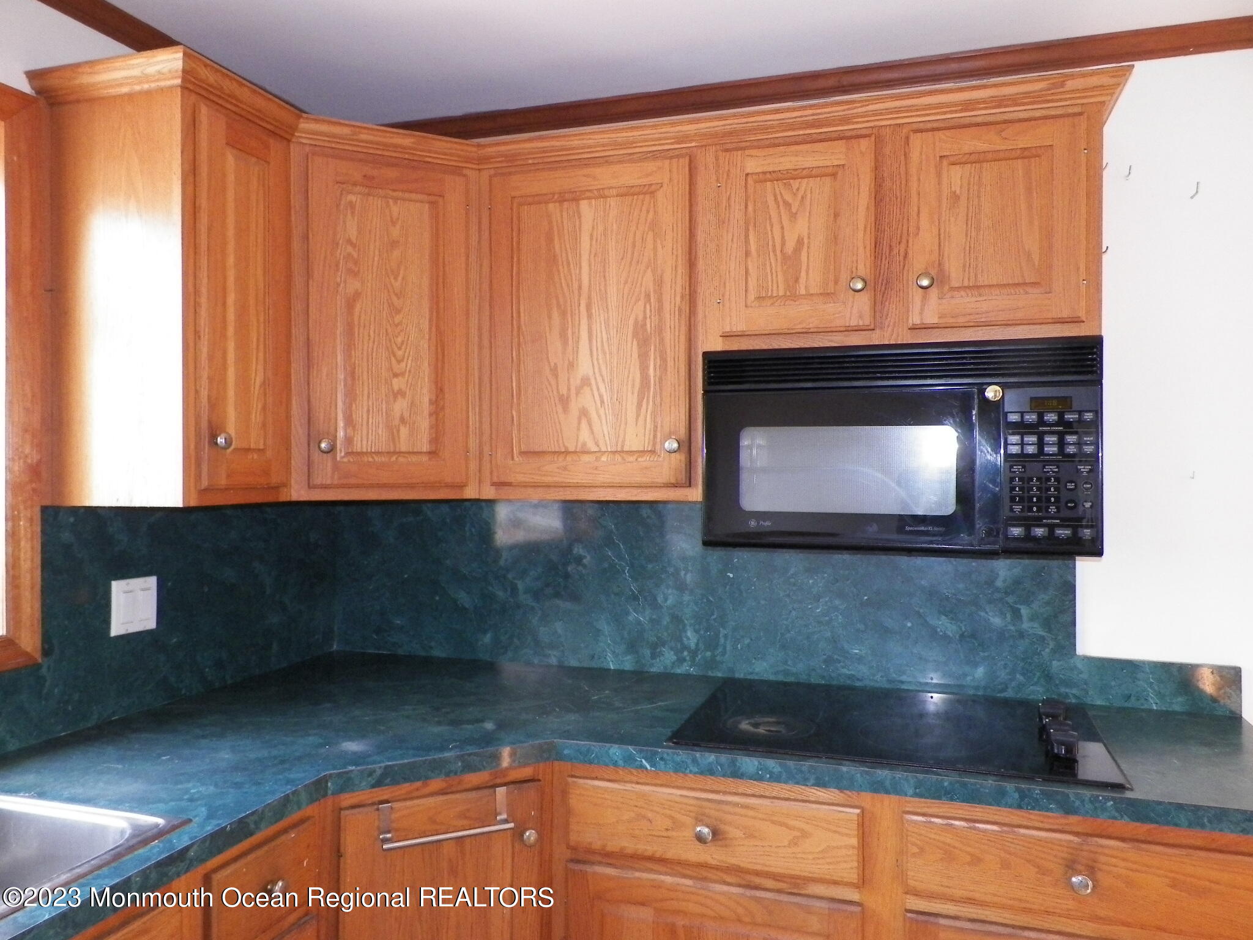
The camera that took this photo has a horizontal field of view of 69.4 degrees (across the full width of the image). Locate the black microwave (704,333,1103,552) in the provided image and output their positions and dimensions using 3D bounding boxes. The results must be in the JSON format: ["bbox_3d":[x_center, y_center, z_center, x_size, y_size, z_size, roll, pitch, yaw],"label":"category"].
[{"bbox_3d":[0.577,-0.045,1.962,0.753,0.406,0.383,0,0,18],"label":"black microwave"}]

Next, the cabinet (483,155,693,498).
[{"bbox_3d":[-0.050,-0.320,2.184,0.528,0.773,0.335,0,0,18],"label":"cabinet"}]

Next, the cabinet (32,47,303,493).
[{"bbox_3d":[-0.902,-0.339,1.819,0.345,0.814,0.325,0,0,18],"label":"cabinet"}]

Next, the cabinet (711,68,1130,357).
[{"bbox_3d":[0.591,-0.497,1.972,0.806,0.499,0.350,0,0,18],"label":"cabinet"}]

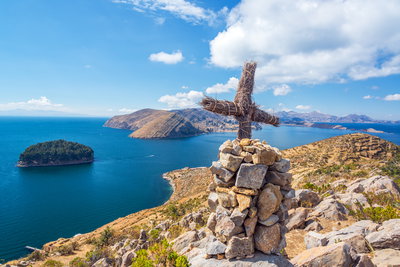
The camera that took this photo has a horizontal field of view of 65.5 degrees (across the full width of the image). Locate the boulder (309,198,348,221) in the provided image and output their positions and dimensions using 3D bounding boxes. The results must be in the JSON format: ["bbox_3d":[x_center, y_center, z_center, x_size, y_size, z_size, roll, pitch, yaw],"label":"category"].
[{"bbox_3d":[2.223,1.315,5.383,0.620,0.310,0.500,1,3,10],"label":"boulder"}]

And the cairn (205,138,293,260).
[{"bbox_3d":[0.551,0.672,3.644,0.920,1.240,0.820,1,3,5],"label":"cairn"}]

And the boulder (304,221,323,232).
[{"bbox_3d":[1.709,1.401,4.687,0.250,0.150,0.200,1,3,15],"label":"boulder"}]

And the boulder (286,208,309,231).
[{"bbox_3d":[1.498,1.322,4.783,0.340,0.270,0.360,1,3,10],"label":"boulder"}]

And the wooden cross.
[{"bbox_3d":[0.532,-0.385,3.634,1.000,0.880,0.170,3,2,-28],"label":"wooden cross"}]

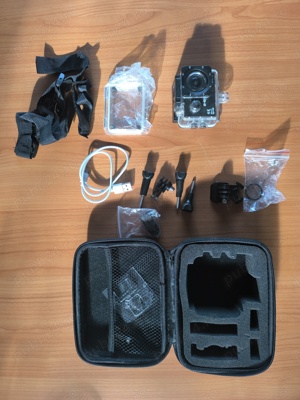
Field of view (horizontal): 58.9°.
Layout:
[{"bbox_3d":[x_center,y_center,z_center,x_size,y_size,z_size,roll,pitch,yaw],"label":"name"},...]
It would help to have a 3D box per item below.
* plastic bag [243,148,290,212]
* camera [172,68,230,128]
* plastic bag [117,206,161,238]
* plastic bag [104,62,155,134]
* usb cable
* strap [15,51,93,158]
[{"bbox_3d":[0.151,-0.025,0.341,0.054,0.022,0.080,0,86,2],"label":"plastic bag"},{"bbox_3d":[0.066,-0.130,0.340,0.069,0.044,0.065,0,86,2],"label":"camera"},{"bbox_3d":[-0.014,0.030,0.346,0.056,0.014,0.043,0,86,2],"label":"plastic bag"},{"bbox_3d":[-0.026,-0.134,0.348,0.064,0.034,0.087,0,86,2],"label":"plastic bag"},{"bbox_3d":[-0.058,-0.034,0.352,0.069,0.014,0.076,0,86,2],"label":"usb cable"},{"bbox_3d":[-0.128,-0.127,0.351,0.095,0.034,0.139,0,86,2],"label":"strap"}]

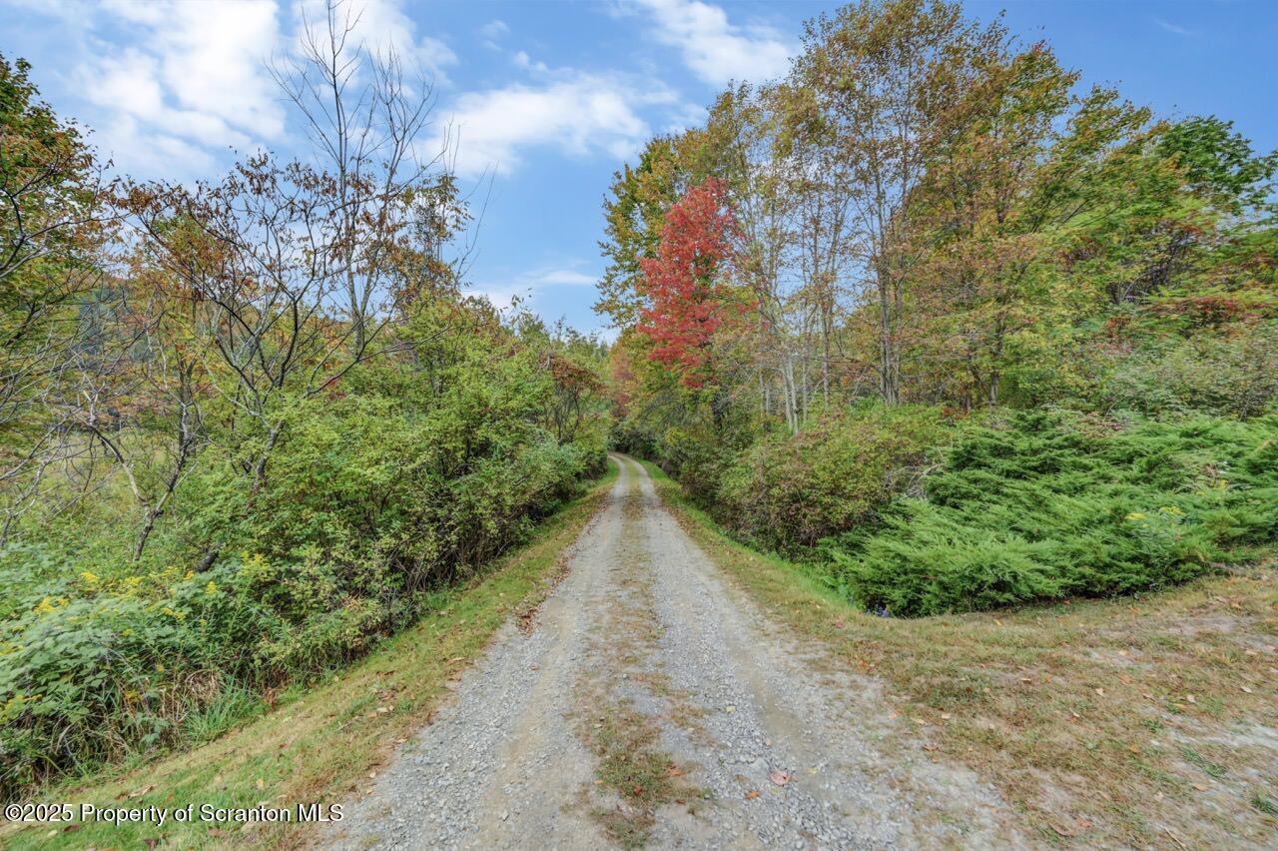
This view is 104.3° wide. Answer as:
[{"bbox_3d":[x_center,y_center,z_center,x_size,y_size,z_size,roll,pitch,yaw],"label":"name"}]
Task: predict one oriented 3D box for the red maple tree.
[{"bbox_3d":[2.250,-5.000,22.000,4.600,11.800,4.500,0,0,0],"label":"red maple tree"}]

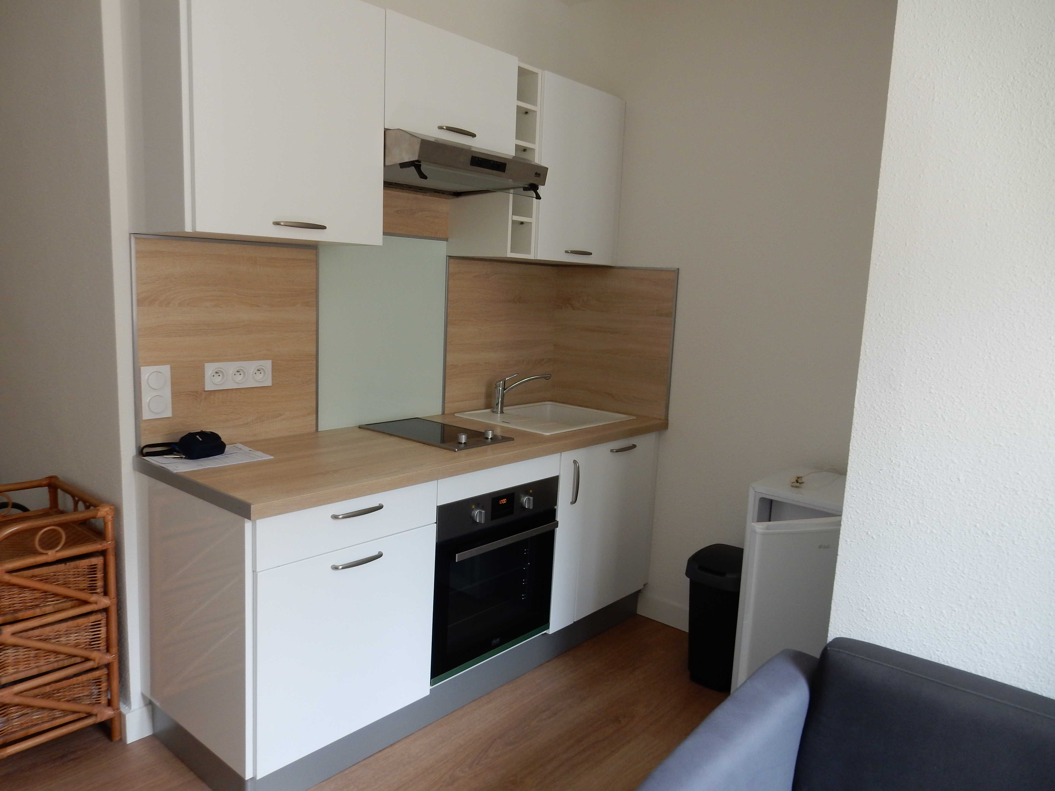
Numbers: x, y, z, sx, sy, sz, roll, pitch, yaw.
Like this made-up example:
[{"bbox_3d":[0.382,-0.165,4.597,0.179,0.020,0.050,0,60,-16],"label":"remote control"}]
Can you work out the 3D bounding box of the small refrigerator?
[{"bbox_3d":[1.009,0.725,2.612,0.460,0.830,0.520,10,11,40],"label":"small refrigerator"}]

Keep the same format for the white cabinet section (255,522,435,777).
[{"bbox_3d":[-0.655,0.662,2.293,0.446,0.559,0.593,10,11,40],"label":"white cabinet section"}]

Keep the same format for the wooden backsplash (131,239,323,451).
[{"bbox_3d":[-0.947,-0.165,2.445,0.022,0.640,0.620,10,11,40],"label":"wooden backsplash"}]

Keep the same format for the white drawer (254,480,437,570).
[{"bbox_3d":[-0.642,0.314,2.214,0.500,0.130,0.596,10,11,40],"label":"white drawer"}]

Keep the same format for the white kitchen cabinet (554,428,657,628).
[{"bbox_3d":[0.111,0.487,3.282,0.600,0.713,0.716,10,11,40],"label":"white kitchen cabinet"}]

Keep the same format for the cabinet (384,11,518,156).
[{"bbox_3d":[-0.367,-1.029,2.636,0.370,0.340,0.596,10,11,40],"label":"cabinet"}]

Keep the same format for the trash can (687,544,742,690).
[{"bbox_3d":[0.757,0.845,2.917,0.233,0.472,0.290,10,11,40],"label":"trash can"}]

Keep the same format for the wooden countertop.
[{"bbox_3d":[-0.274,0.162,2.759,0.657,0.041,1.934,10,11,40],"label":"wooden countertop"}]

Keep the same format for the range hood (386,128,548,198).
[{"bbox_3d":[-0.315,-0.783,2.620,0.512,0.143,0.600,10,11,40],"label":"range hood"}]

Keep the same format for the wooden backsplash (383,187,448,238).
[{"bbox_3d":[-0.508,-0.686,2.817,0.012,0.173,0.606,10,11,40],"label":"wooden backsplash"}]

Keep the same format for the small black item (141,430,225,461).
[{"bbox_3d":[-1.030,0.149,2.283,0.123,0.060,0.194,10,11,40],"label":"small black item"}]

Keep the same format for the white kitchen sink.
[{"bbox_3d":[0.087,0.163,3.263,0.491,0.163,0.612,10,11,40],"label":"white kitchen sink"}]

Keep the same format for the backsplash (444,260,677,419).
[{"bbox_3d":[0.142,-0.225,3.173,0.655,0.642,0.705,10,11,40],"label":"backsplash"}]

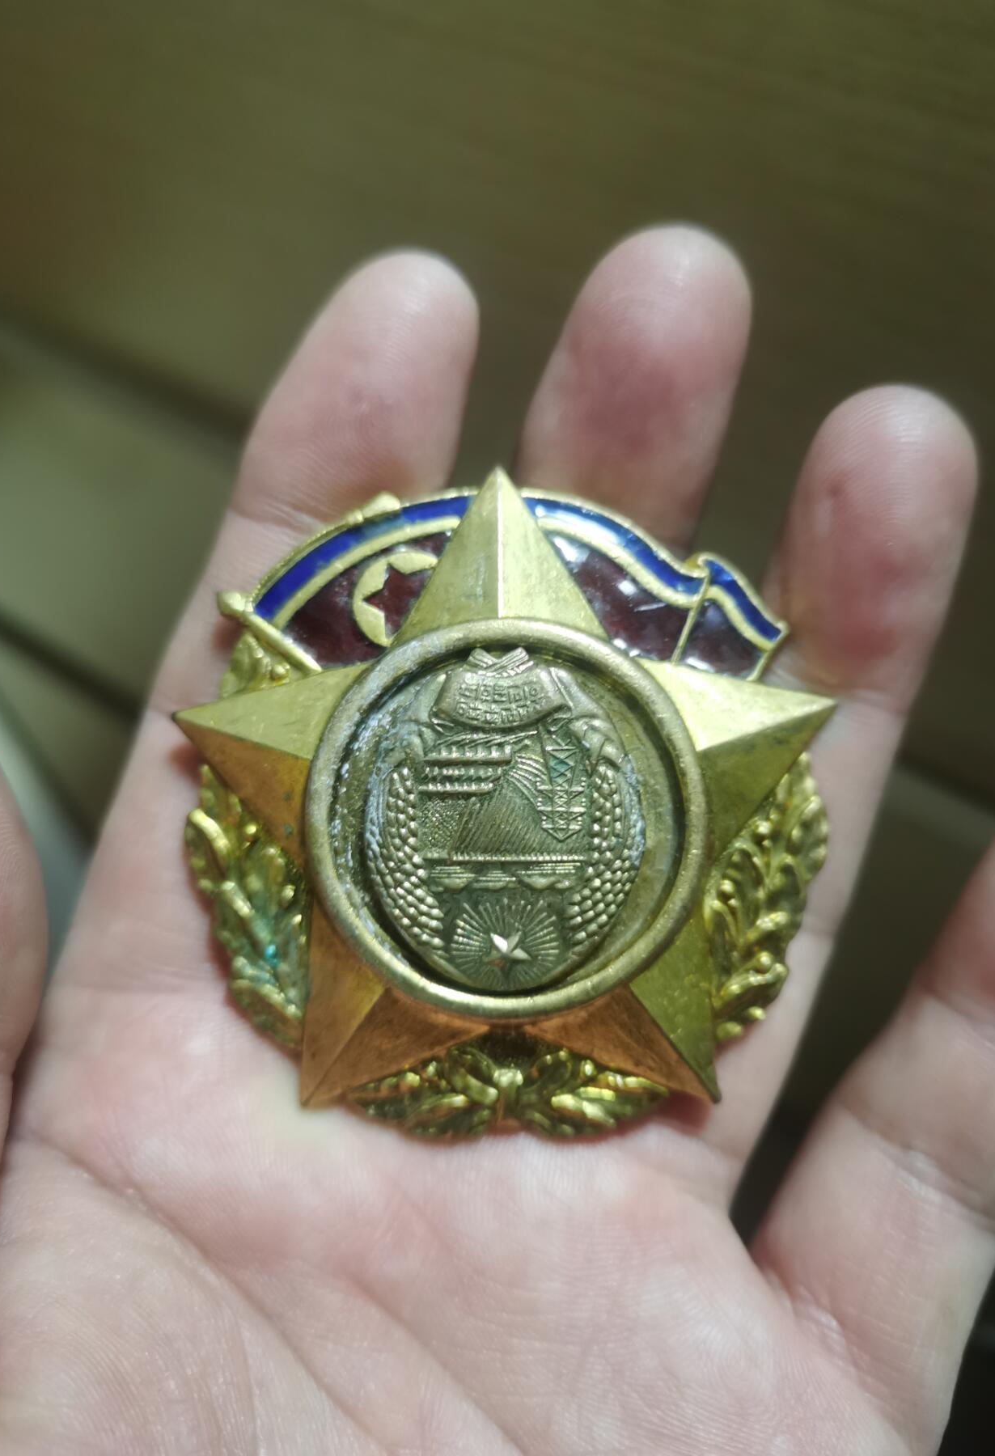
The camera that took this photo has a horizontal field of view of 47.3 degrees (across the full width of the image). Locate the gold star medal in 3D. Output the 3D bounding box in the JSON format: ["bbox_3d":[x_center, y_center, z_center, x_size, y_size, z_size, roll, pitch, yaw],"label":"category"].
[{"bbox_3d":[0.001,0.006,0.098,0.057,0.009,0.058,-1,88,1],"label":"gold star medal"}]

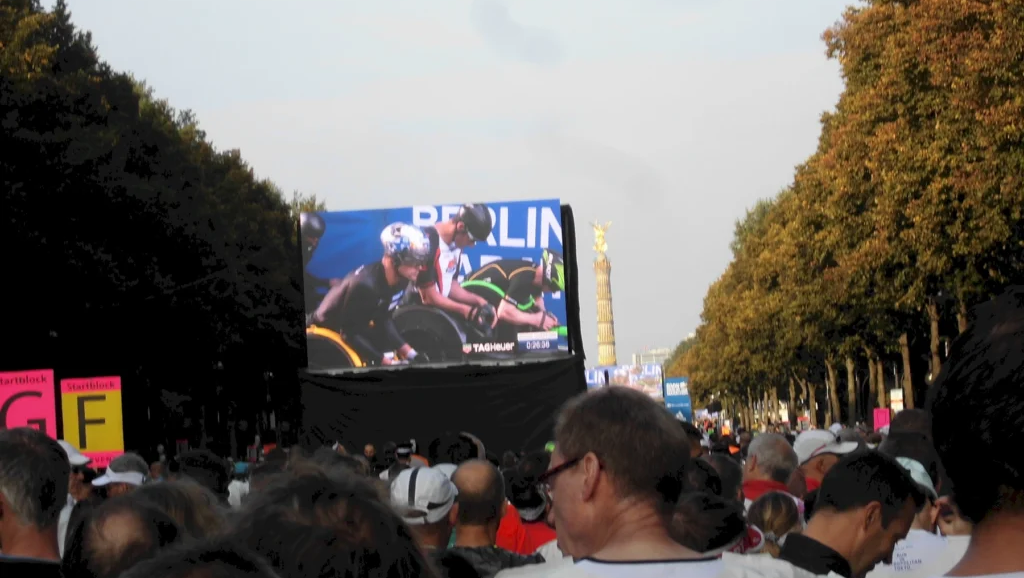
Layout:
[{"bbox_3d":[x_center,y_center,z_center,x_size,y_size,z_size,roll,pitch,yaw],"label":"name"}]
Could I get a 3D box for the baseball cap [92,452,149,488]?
[{"bbox_3d":[-1.829,0.844,15.500,0.260,0.155,0.180,-4,-2,20],"label":"baseball cap"}]

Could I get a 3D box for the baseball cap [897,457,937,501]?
[{"bbox_3d":[1.043,0.519,8.800,0.180,0.160,0.265,-4,-2,14],"label":"baseball cap"}]

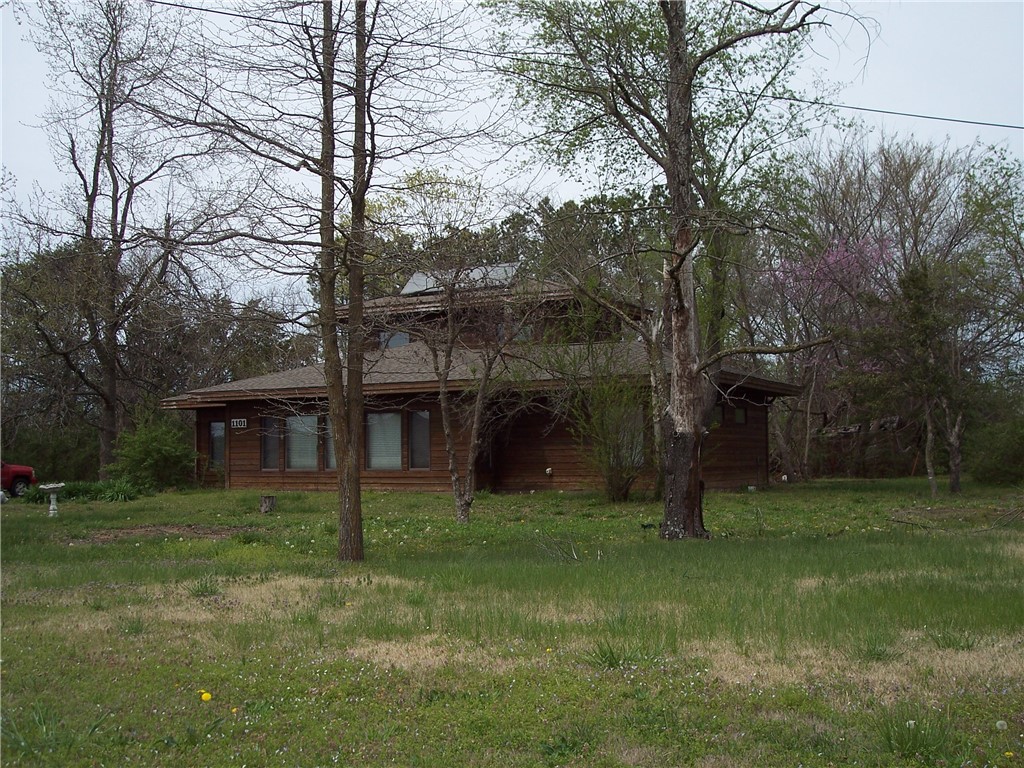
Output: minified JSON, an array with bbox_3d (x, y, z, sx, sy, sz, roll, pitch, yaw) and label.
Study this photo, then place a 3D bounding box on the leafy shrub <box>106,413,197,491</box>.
[{"bbox_3d":[-11.249,2.106,36.000,2.750,2.450,2.600,1,-4,-17],"label":"leafy shrub"}]

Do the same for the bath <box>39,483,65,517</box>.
[{"bbox_3d":[-8.941,2.248,22.400,0.500,0.670,0.500,1,-4,-22],"label":"bath"}]

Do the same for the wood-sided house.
[{"bbox_3d":[-1.655,-0.091,36.111,18.900,6.530,10.400,-2,-4,30],"label":"wood-sided house"}]

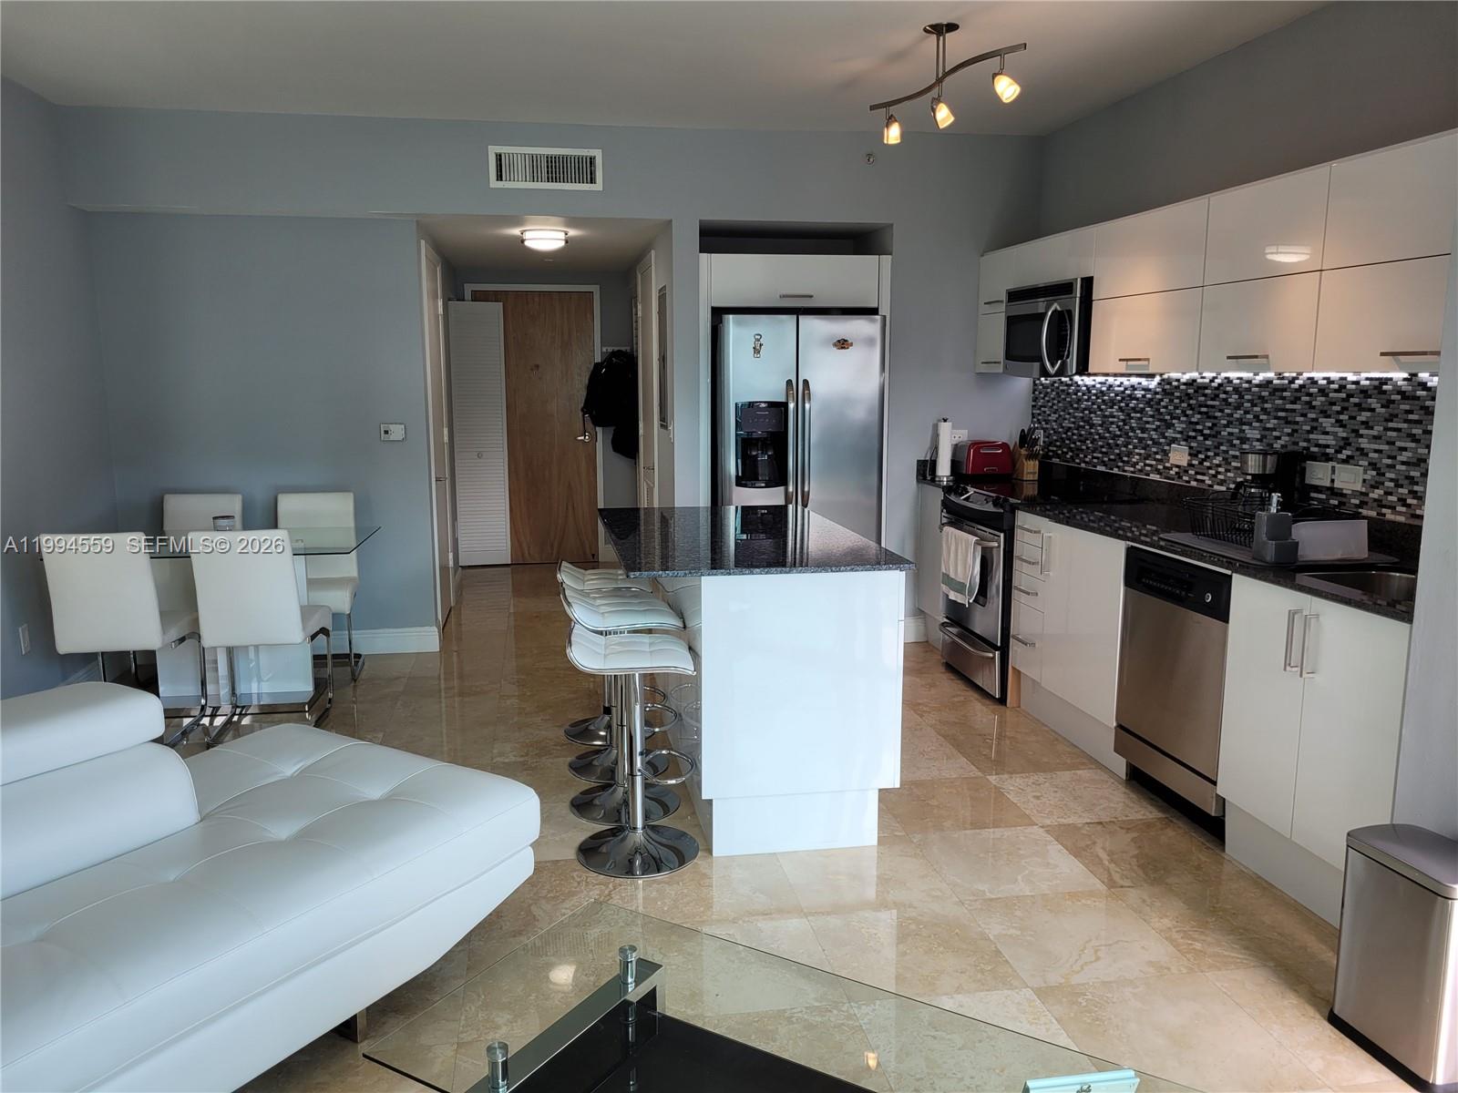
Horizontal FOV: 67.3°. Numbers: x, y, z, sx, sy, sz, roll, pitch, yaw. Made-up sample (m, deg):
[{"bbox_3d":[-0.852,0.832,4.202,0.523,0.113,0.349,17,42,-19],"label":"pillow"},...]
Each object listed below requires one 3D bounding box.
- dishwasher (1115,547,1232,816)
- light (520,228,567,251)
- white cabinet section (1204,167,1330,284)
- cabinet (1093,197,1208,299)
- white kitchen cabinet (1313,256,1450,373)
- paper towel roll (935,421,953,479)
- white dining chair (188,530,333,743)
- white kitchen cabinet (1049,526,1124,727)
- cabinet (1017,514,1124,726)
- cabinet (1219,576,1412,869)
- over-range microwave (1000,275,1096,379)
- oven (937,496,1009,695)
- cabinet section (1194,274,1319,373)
[{"bbox_3d":[1.738,0.406,3.666,0.600,0.760,0.601,-2,9,-10],"label":"dishwasher"},{"bbox_3d":[-0.997,-1.651,5.913,0.266,0.109,0.266,-2,9,-9],"label":"light"},{"bbox_3d":[1.860,-1.019,3.531,0.320,0.304,0.595,-2,9,-9],"label":"white cabinet section"},{"bbox_3d":[1.773,-1.141,4.270,0.322,0.306,0.805,-2,9,-9],"label":"cabinet"},{"bbox_3d":[1.991,-0.621,2.943,0.343,0.305,0.794,-2,9,-9],"label":"white kitchen cabinet"},{"bbox_3d":[1.111,-0.493,5.633,0.082,0.310,0.082,0,9,0],"label":"paper towel roll"},{"bbox_3d":[-1.952,0.328,4.583,0.427,0.899,0.566,-2,9,-9],"label":"white dining chair"},{"bbox_3d":[1.641,0.269,4.247,0.600,0.683,0.597,-2,9,-10],"label":"white kitchen cabinet"},{"bbox_3d":[1.634,0.244,4.425,0.611,0.697,0.902,-2,9,-9],"label":"cabinet"},{"bbox_3d":[1.852,0.464,3.028,0.600,0.685,0.689,-2,9,-10],"label":"cabinet"},{"bbox_3d":[1.593,-0.997,5.062,0.423,0.418,0.760,-2,9,-9],"label":"over-range microwave"},{"bbox_3d":[1.427,0.205,5.220,0.675,0.915,0.753,-2,9,-9],"label":"oven"},{"bbox_3d":[1.862,-0.720,3.578,0.320,0.300,0.595,-2,9,-9],"label":"cabinet section"}]

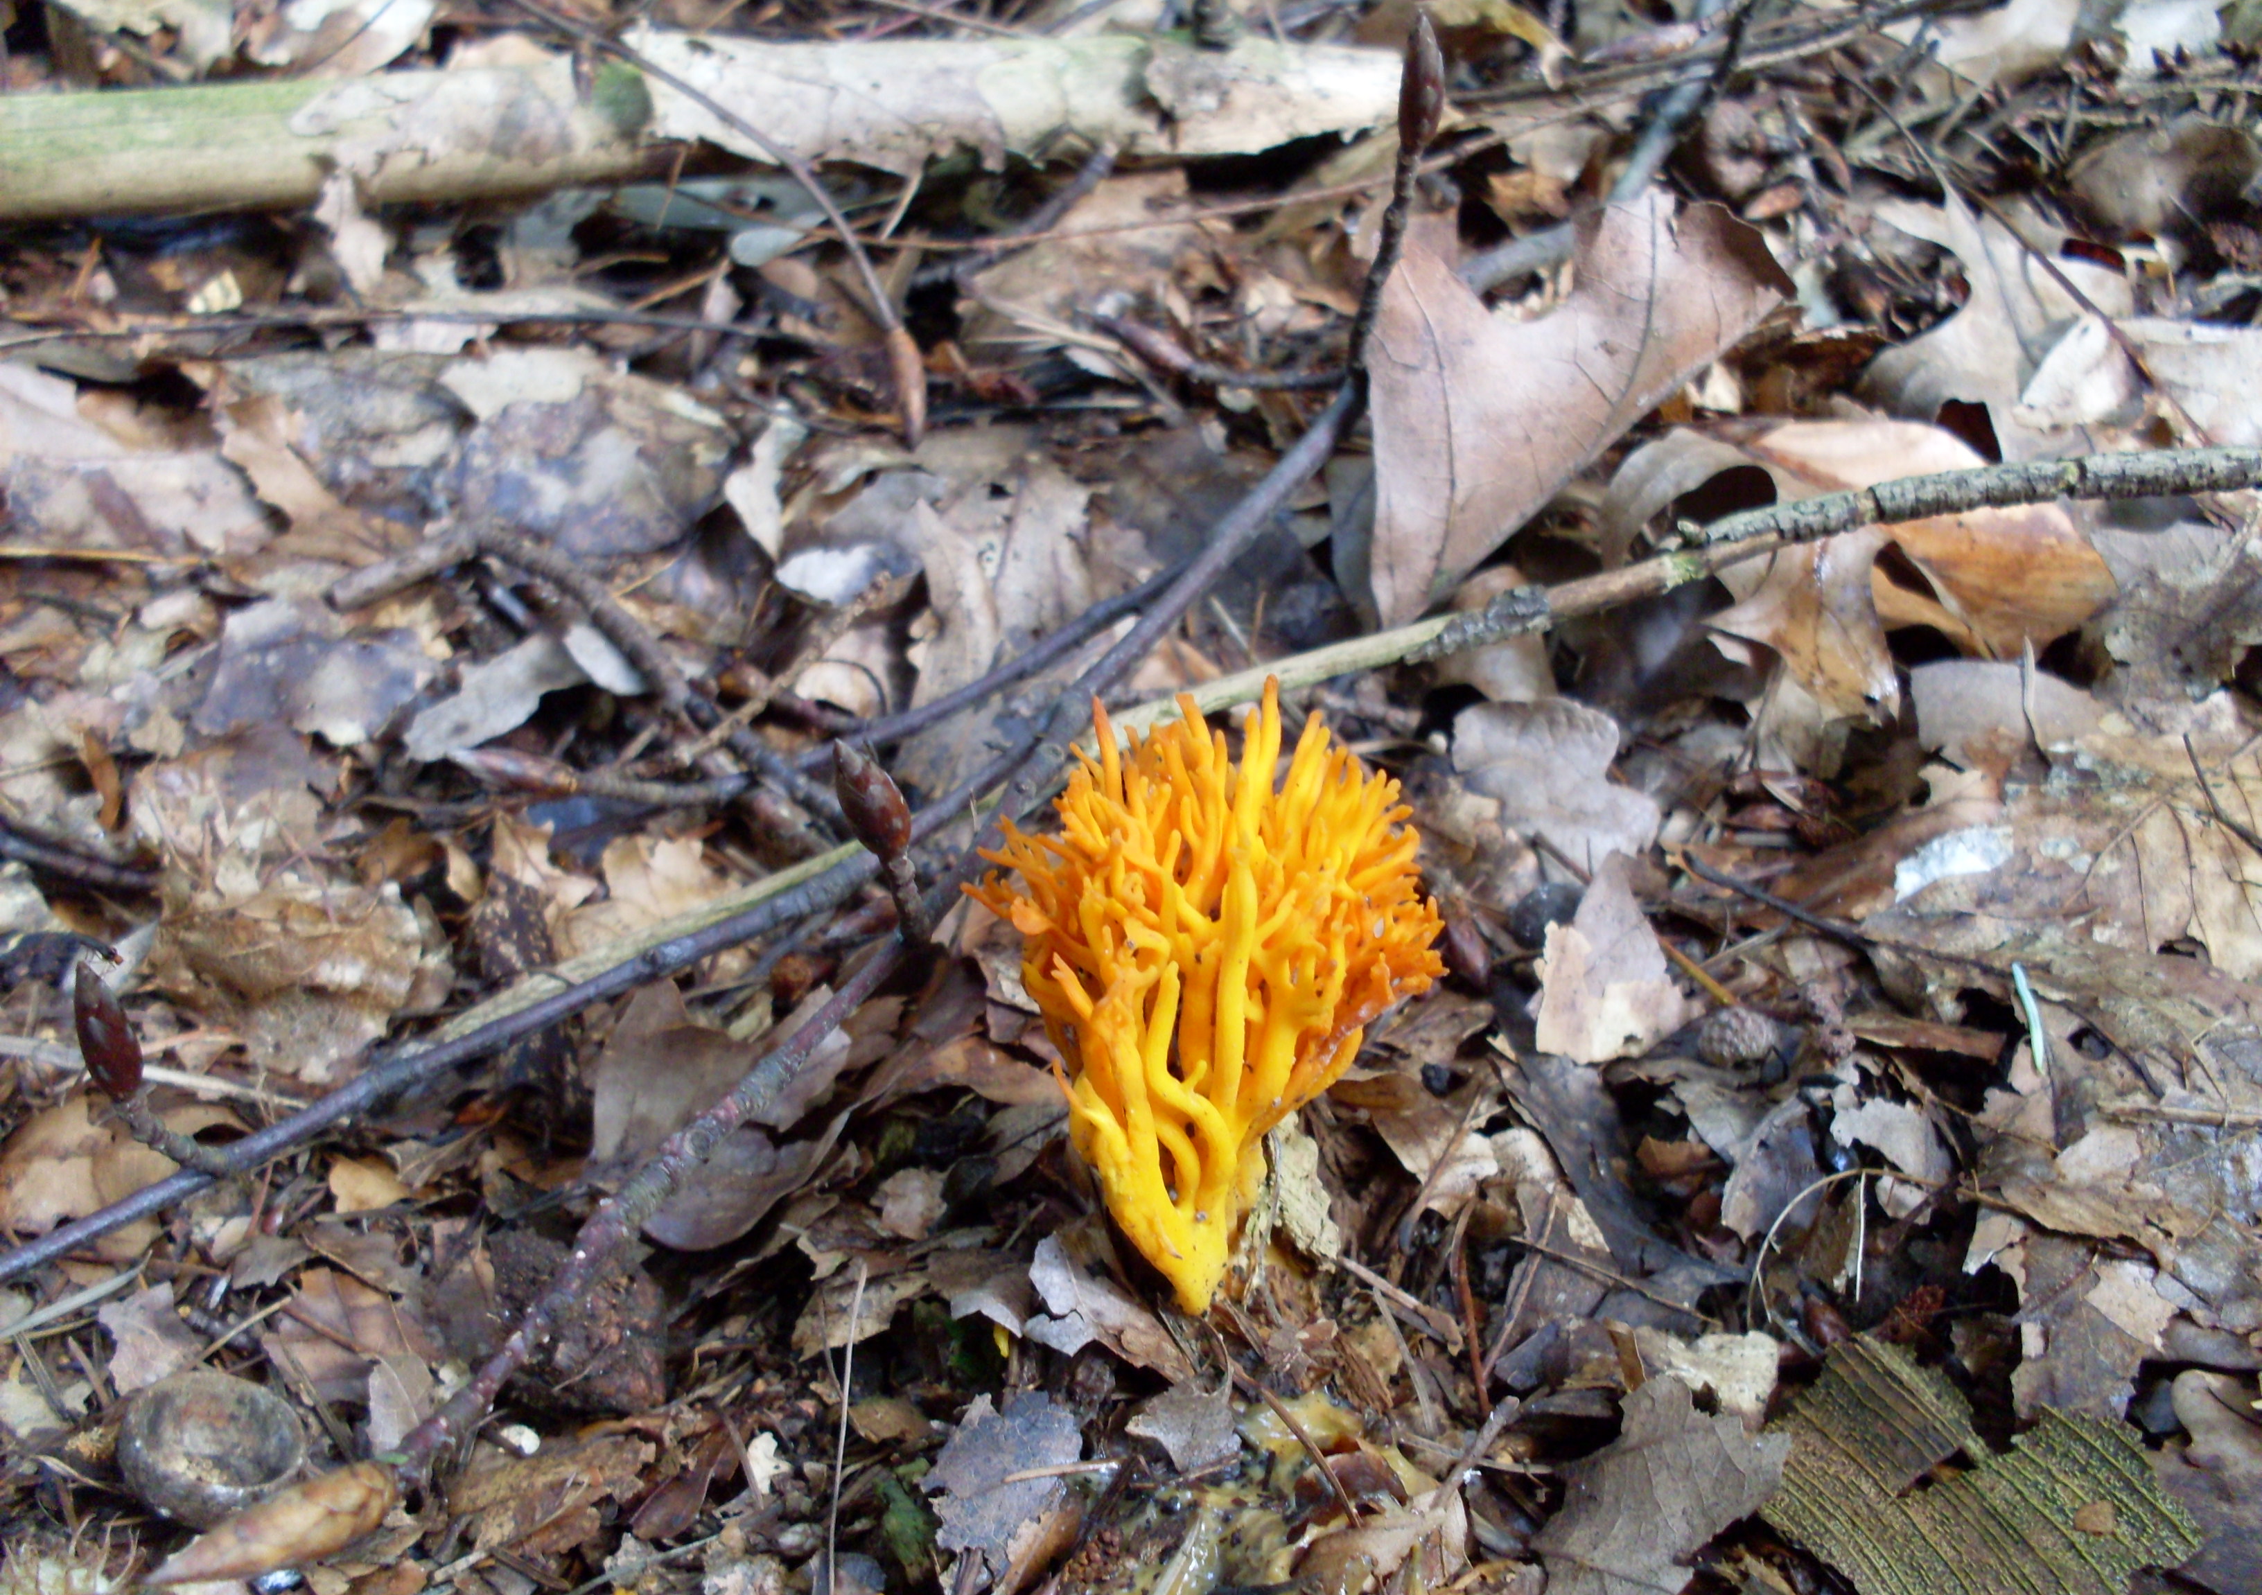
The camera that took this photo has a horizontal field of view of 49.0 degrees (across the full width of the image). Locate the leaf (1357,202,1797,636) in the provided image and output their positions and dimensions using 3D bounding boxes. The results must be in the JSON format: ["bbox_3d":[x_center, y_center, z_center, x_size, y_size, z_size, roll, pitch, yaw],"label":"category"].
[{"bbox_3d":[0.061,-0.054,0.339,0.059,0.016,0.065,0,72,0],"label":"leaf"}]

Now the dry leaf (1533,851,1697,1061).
[{"bbox_3d":[0.050,0.018,0.268,0.017,0.007,0.022,-18,73,-6],"label":"dry leaf"}]

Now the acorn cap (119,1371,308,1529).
[{"bbox_3d":[-0.082,0.058,0.221,0.017,0.011,0.017,0,26,0],"label":"acorn cap"}]

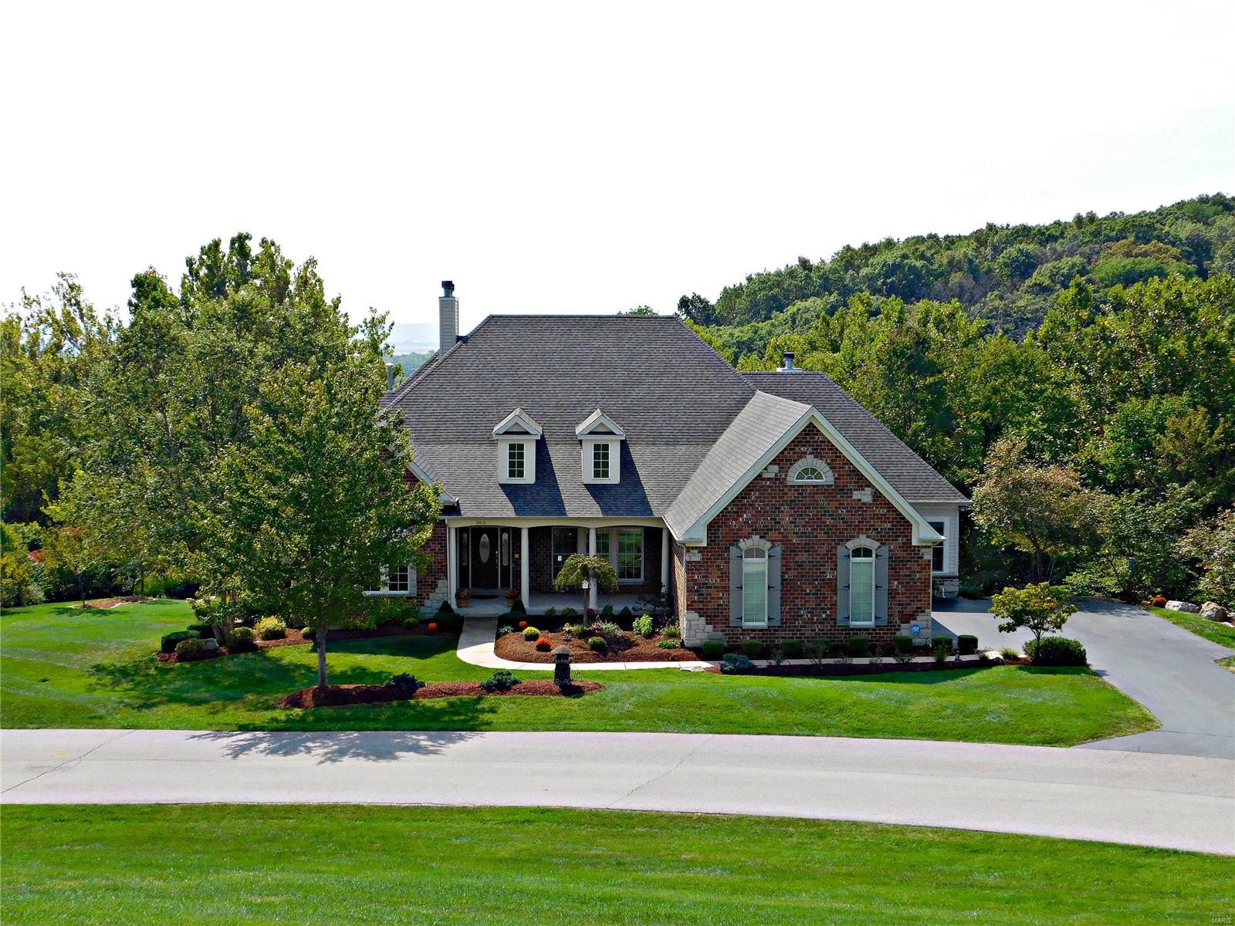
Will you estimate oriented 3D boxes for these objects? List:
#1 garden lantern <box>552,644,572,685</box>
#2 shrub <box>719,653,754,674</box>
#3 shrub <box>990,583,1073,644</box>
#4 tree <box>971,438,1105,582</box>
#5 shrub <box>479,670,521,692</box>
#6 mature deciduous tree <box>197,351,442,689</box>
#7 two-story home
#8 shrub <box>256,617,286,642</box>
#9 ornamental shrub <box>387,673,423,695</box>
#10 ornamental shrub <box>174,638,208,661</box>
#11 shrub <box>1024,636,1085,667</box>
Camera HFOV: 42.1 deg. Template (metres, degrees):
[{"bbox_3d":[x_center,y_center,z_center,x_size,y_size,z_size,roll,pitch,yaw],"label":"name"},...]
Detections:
[{"bbox_3d":[-1.444,5.229,41.759,0.520,1.000,0.520,0,5,-3],"label":"garden lantern"},{"bbox_3d":[3.063,5.125,41.100,0.864,0.518,0.821,0,5,-2],"label":"shrub"},{"bbox_3d":[10.892,4.159,42.200,2.181,1.960,2.072,0,5,-2],"label":"shrub"},{"bbox_3d":[14.359,1.696,54.800,4.550,5.100,4.400,0,5,-2],"label":"tree"},{"bbox_3d":[-2.870,5.338,39.300,1.039,0.506,0.987,0,5,-2],"label":"shrub"},{"bbox_3d":[-7.294,1.487,39.600,5.750,8.100,5.600,0,5,-2],"label":"mature deciduous tree"},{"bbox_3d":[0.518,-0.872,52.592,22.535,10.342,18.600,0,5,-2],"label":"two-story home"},{"bbox_3d":[-9.765,4.672,45.200,0.869,0.659,0.826,0,5,-2],"label":"shrub"},{"bbox_3d":[-5.168,5.367,39.000,0.891,0.512,0.846,0,5,-2],"label":"ornamental shrub"},{"bbox_3d":[-11.303,4.941,42.600,0.922,0.562,0.876,0,5,-2],"label":"ornamental shrub"},{"bbox_3d":[11.514,4.945,42.200,1.648,0.728,1.484,0,5,-2],"label":"shrub"}]

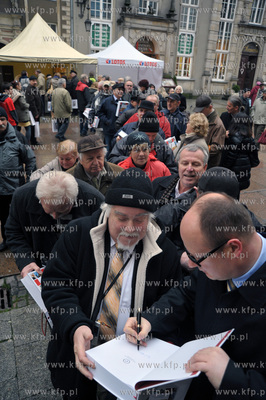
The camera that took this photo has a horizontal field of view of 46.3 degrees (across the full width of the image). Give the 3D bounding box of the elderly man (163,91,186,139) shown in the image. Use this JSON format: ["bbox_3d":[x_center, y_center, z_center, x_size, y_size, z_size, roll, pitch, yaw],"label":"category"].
[{"bbox_3d":[0.652,-0.975,5.551,0.580,1.780,0.380,14,27,24],"label":"elderly man"}]

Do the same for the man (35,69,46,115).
[{"bbox_3d":[-3.657,-4.221,12.328,0.400,1.740,0.500,0,24,-6],"label":"man"}]

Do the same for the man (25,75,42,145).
[{"bbox_3d":[-2.658,-2.377,8.314,0.400,1.760,0.500,0,24,-5],"label":"man"}]

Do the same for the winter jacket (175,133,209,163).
[{"bbox_3d":[0.774,-0.527,4.076,0.360,0.700,0.470,17,28,30],"label":"winter jacket"}]

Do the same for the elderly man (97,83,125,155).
[{"bbox_3d":[-0.413,-1.599,6.794,0.600,1.800,0.420,-16,30,-35],"label":"elderly man"}]

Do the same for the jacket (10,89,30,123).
[{"bbox_3d":[-2.794,-2.366,7.740,0.370,0.800,0.460,-15,29,-33],"label":"jacket"}]

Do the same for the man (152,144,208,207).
[{"bbox_3d":[0.291,0.464,2.318,0.580,1.780,0.400,16,27,26],"label":"man"}]

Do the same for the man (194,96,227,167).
[{"bbox_3d":[1.292,-0.860,5.353,0.410,1.760,0.520,14,27,24],"label":"man"}]

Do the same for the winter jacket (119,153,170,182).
[{"bbox_3d":[0.047,-0.072,2.870,0.560,0.720,0.360,7,24,8],"label":"winter jacket"}]

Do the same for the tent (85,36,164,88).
[{"bbox_3d":[-0.548,-6.139,15.103,3.000,3.240,3.000,-6,26,-19],"label":"tent"}]

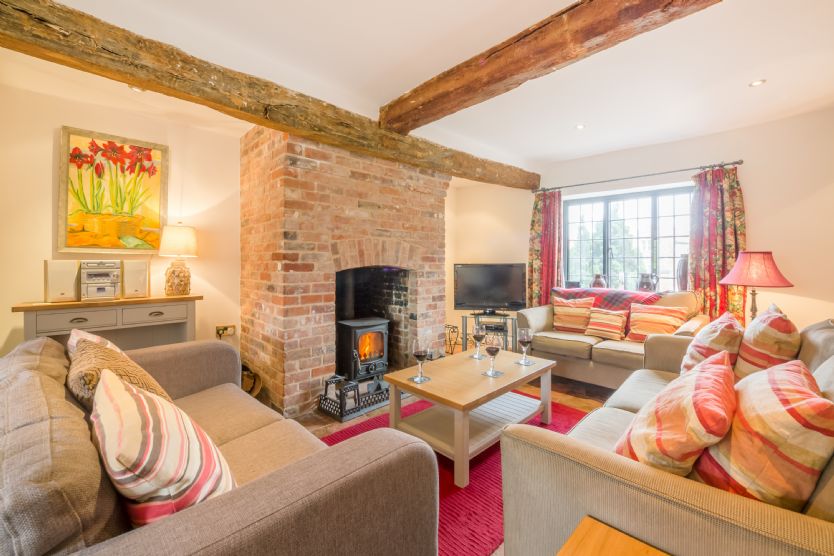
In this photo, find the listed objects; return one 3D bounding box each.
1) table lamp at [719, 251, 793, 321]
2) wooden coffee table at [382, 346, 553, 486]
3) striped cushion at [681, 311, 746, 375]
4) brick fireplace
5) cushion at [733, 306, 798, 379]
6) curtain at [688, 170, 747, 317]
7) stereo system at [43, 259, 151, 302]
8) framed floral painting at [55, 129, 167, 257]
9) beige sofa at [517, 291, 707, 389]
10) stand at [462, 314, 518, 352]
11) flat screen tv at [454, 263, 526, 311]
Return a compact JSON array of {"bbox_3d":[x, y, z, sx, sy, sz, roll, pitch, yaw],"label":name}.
[{"bbox_3d":[2.571,0.104,2.465,0.390,0.600,0.390,-1,2,-44],"label":"table lamp"},{"bbox_3d":[0.378,0.785,2.081,1.025,0.406,0.584,-1,2,-44],"label":"wooden coffee table"},{"bbox_3d":[1.504,0.401,1.674,0.170,0.420,0.430,34,13,28],"label":"striped cushion"},{"bbox_3d":[-0.646,-0.115,3.272,1.789,2.142,0.978,-1,2,-44],"label":"brick fireplace"},{"bbox_3d":[1.843,0.360,1.720,0.170,0.420,0.420,19,11,28],"label":"cushion"},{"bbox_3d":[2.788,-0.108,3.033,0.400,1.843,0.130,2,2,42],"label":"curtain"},{"bbox_3d":[-2.163,0.013,2.225,0.507,0.262,0.200,-1,2,-44],"label":"stereo system"},{"bbox_3d":[-2.160,-0.593,2.349,0.575,0.850,0.040,-1,2,-44],"label":"framed floral painting"},{"bbox_3d":[1.864,0.573,3.180,1.460,0.870,0.900,2,2,42],"label":"beige sofa"},{"bbox_3d":[0.914,0.696,4.035,0.670,0.487,0.410,0,1,10],"label":"stand"},{"bbox_3d":[0.903,0.123,3.994,0.881,0.591,0.120,0,1,10],"label":"flat screen tv"}]

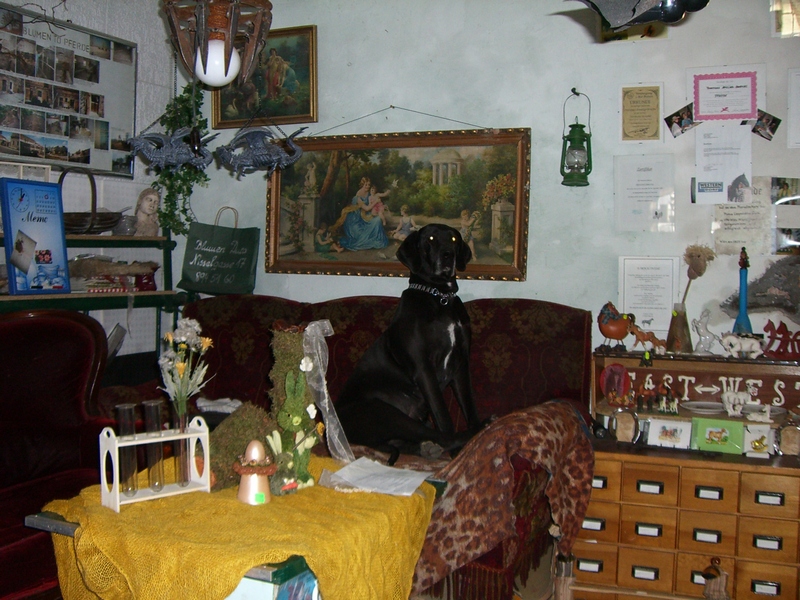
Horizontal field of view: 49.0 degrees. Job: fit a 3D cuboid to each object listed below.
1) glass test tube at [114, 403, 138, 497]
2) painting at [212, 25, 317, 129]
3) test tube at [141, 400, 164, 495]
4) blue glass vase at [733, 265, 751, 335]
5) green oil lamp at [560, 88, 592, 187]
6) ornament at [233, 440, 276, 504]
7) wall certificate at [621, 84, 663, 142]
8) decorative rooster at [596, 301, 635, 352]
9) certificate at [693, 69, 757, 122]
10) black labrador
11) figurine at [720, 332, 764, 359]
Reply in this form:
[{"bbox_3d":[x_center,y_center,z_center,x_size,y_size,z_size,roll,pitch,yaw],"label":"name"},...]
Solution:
[{"bbox_3d":[-0.701,0.390,2.264,0.048,0.236,0.048,2,3,21],"label":"glass test tube"},{"bbox_3d":[-0.628,-1.034,4.088,0.553,0.446,0.040,2,3,21],"label":"painting"},{"bbox_3d":[-0.647,0.389,2.320,0.048,0.237,0.048,2,3,21],"label":"test tube"},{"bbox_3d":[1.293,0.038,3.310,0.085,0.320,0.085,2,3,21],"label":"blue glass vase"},{"bbox_3d":[0.710,-0.654,3.533,0.127,0.390,0.115,2,3,21],"label":"green oil lamp"},{"bbox_3d":[-0.383,0.451,2.325,0.111,0.164,0.111,0,3,-9],"label":"ornament"},{"bbox_3d":[0.961,-0.743,3.497,0.153,0.216,0.008,2,3,21],"label":"wall certificate"},{"bbox_3d":[0.857,0.103,3.484,0.151,0.194,0.095,1,3,5],"label":"decorative rooster"},{"bbox_3d":[1.254,-0.781,3.379,0.231,0.182,0.008,2,3,21],"label":"certificate"},{"bbox_3d":[0.041,0.119,3.120,0.530,0.780,0.330,3,3,37],"label":"black labrador"},{"bbox_3d":[1.280,0.172,3.283,0.161,0.093,0.055,1,3,7],"label":"figurine"}]

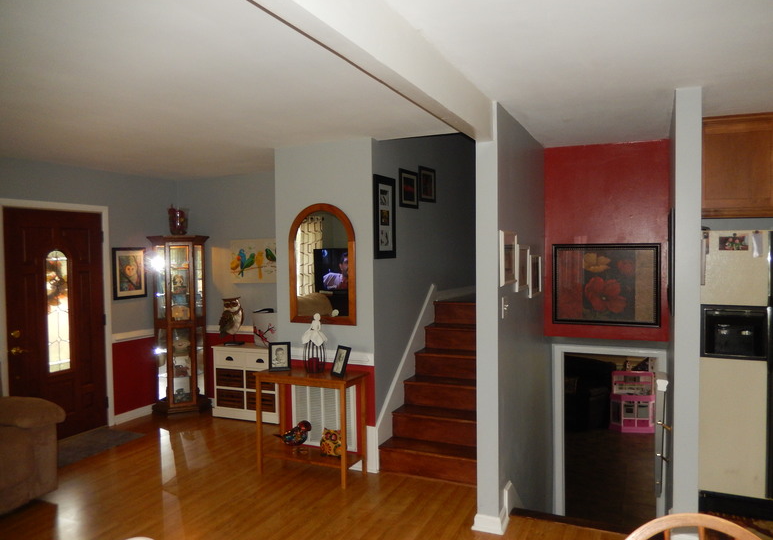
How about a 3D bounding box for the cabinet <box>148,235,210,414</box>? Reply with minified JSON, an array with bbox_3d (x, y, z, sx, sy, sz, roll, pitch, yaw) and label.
[{"bbox_3d":[-2.167,0.567,5.941,0.620,1.810,0.440,-1,2,-20],"label":"cabinet"}]

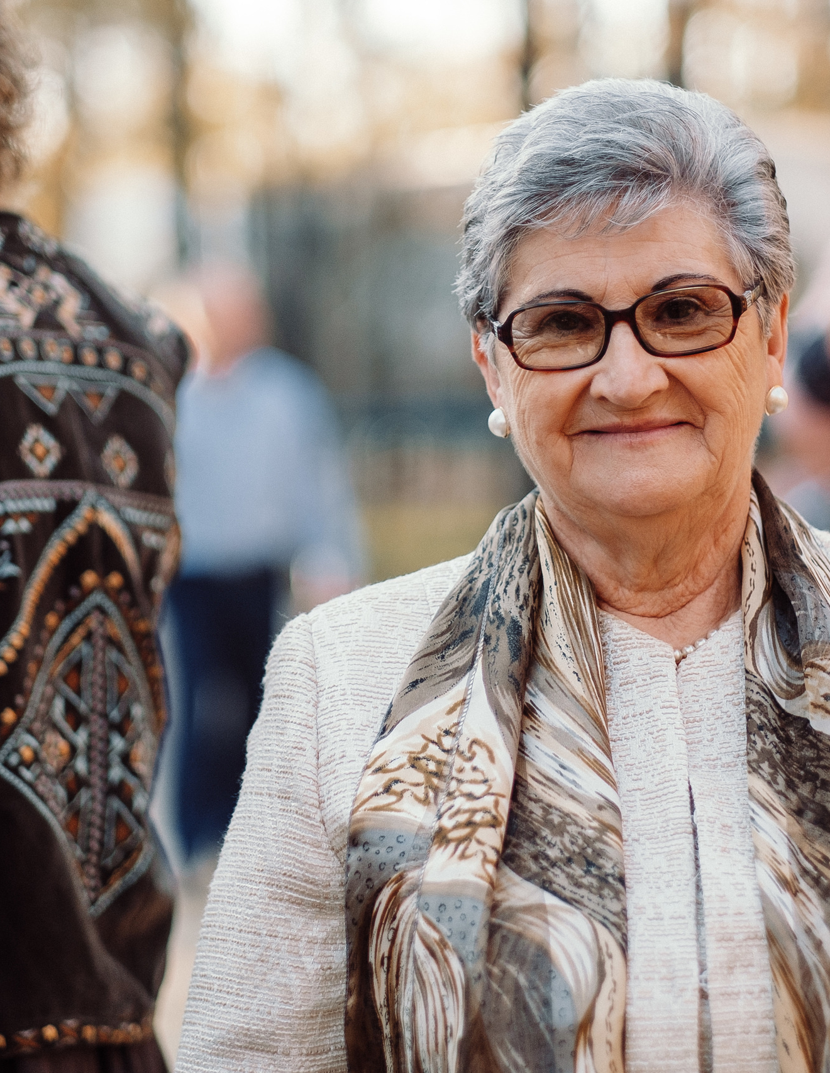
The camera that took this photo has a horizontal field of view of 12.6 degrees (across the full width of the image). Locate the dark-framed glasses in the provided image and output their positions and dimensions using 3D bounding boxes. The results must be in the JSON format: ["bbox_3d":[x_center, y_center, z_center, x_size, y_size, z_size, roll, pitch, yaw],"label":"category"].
[{"bbox_3d":[0.117,-0.126,2.114,0.146,0.045,0.140,-6,10,4],"label":"dark-framed glasses"}]

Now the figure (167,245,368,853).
[{"bbox_3d":[-0.433,0.091,10.300,0.520,1.690,0.360,2,3,34],"label":"figure"}]

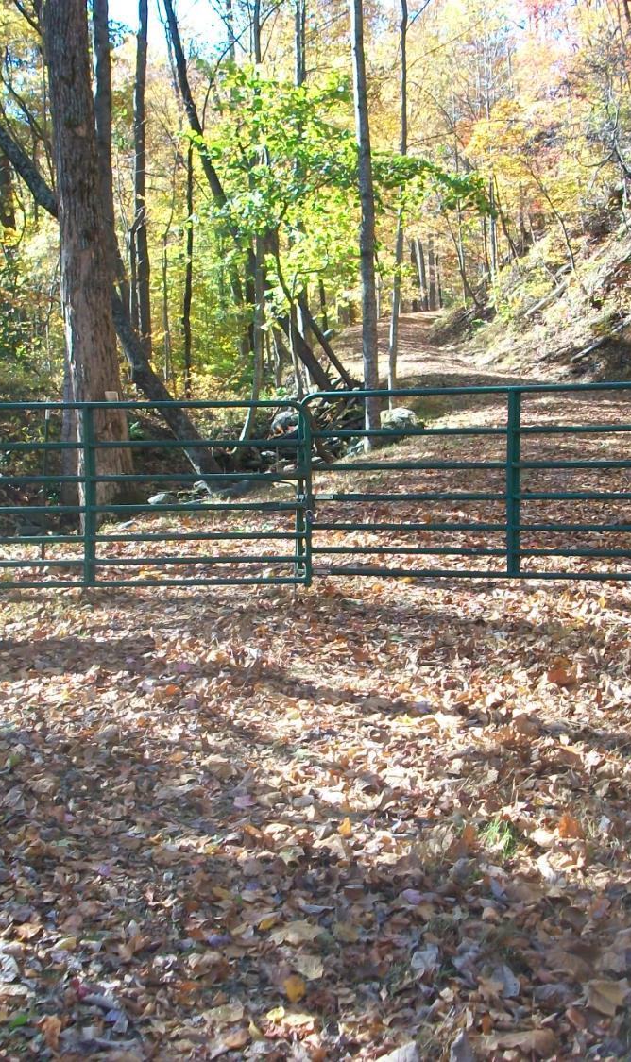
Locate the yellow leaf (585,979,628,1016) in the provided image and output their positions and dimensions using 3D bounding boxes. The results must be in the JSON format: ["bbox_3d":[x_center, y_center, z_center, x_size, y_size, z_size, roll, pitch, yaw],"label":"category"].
[{"bbox_3d":[0.764,1.224,3.650,0.110,0.045,0.115,0,2,14],"label":"yellow leaf"}]

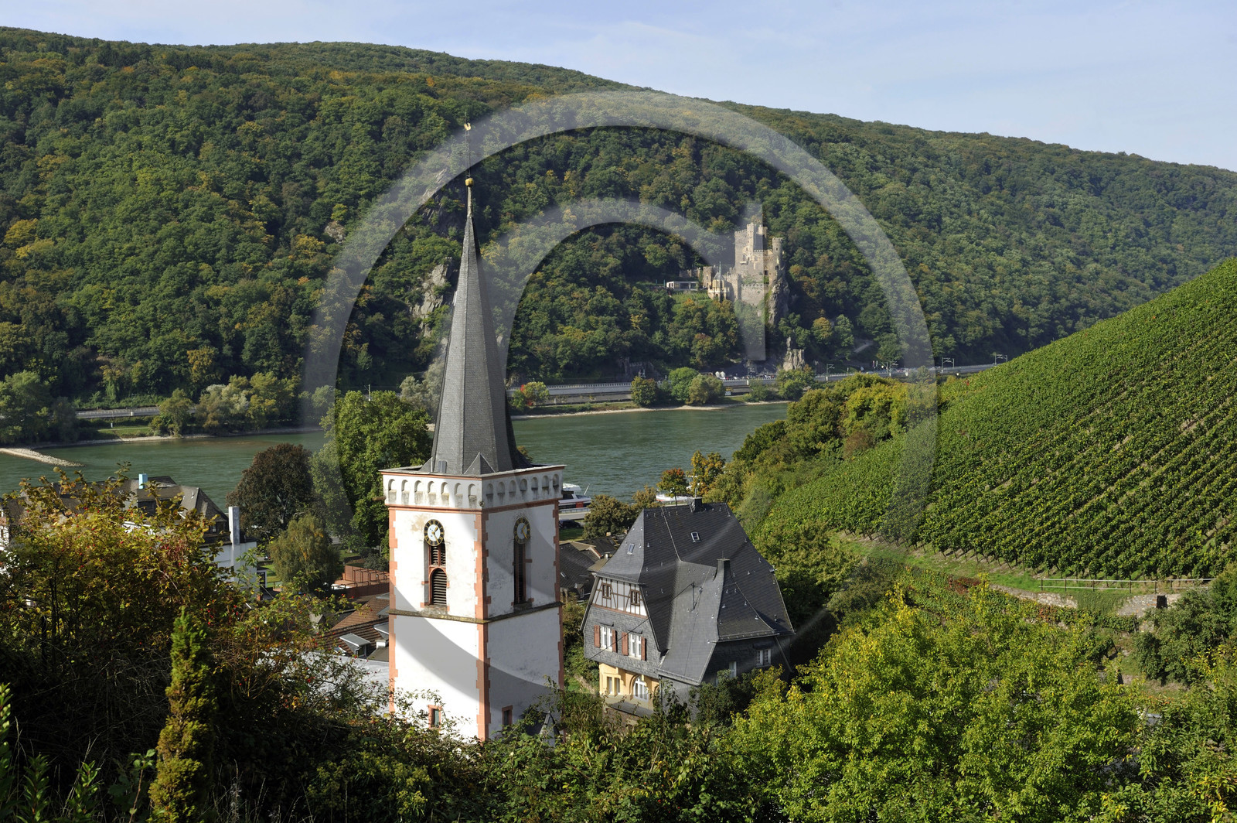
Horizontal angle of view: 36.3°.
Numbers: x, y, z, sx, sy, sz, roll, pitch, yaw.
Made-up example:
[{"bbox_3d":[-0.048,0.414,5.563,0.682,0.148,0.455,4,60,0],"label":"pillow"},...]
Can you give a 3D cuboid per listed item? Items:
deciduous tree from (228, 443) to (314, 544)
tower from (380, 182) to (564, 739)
[{"bbox_3d":[-62.026,15.222,338.000,16.500,19.030,16.000,-1,3,0],"label":"deciduous tree"},{"bbox_3d":[-8.449,5.019,110.387,7.700,37.060,7.700,2,4,36],"label":"tower"}]

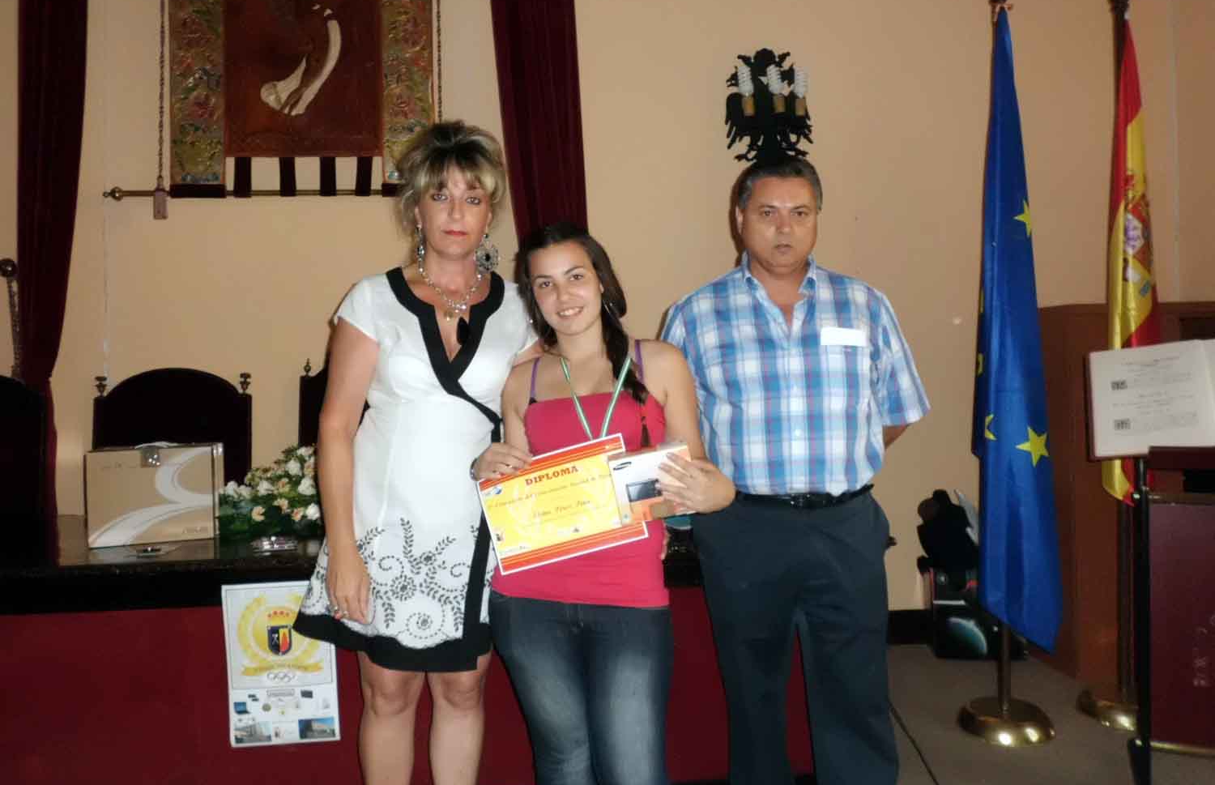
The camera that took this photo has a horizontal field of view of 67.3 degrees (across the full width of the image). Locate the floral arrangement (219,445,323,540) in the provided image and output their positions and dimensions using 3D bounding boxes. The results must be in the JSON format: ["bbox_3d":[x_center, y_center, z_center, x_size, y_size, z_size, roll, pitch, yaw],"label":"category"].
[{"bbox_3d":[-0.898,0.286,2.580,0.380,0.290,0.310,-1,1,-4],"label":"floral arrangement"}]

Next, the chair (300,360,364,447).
[{"bbox_3d":[-0.832,0.506,3.269,0.640,1.354,0.620,-1,1,-4],"label":"chair"}]

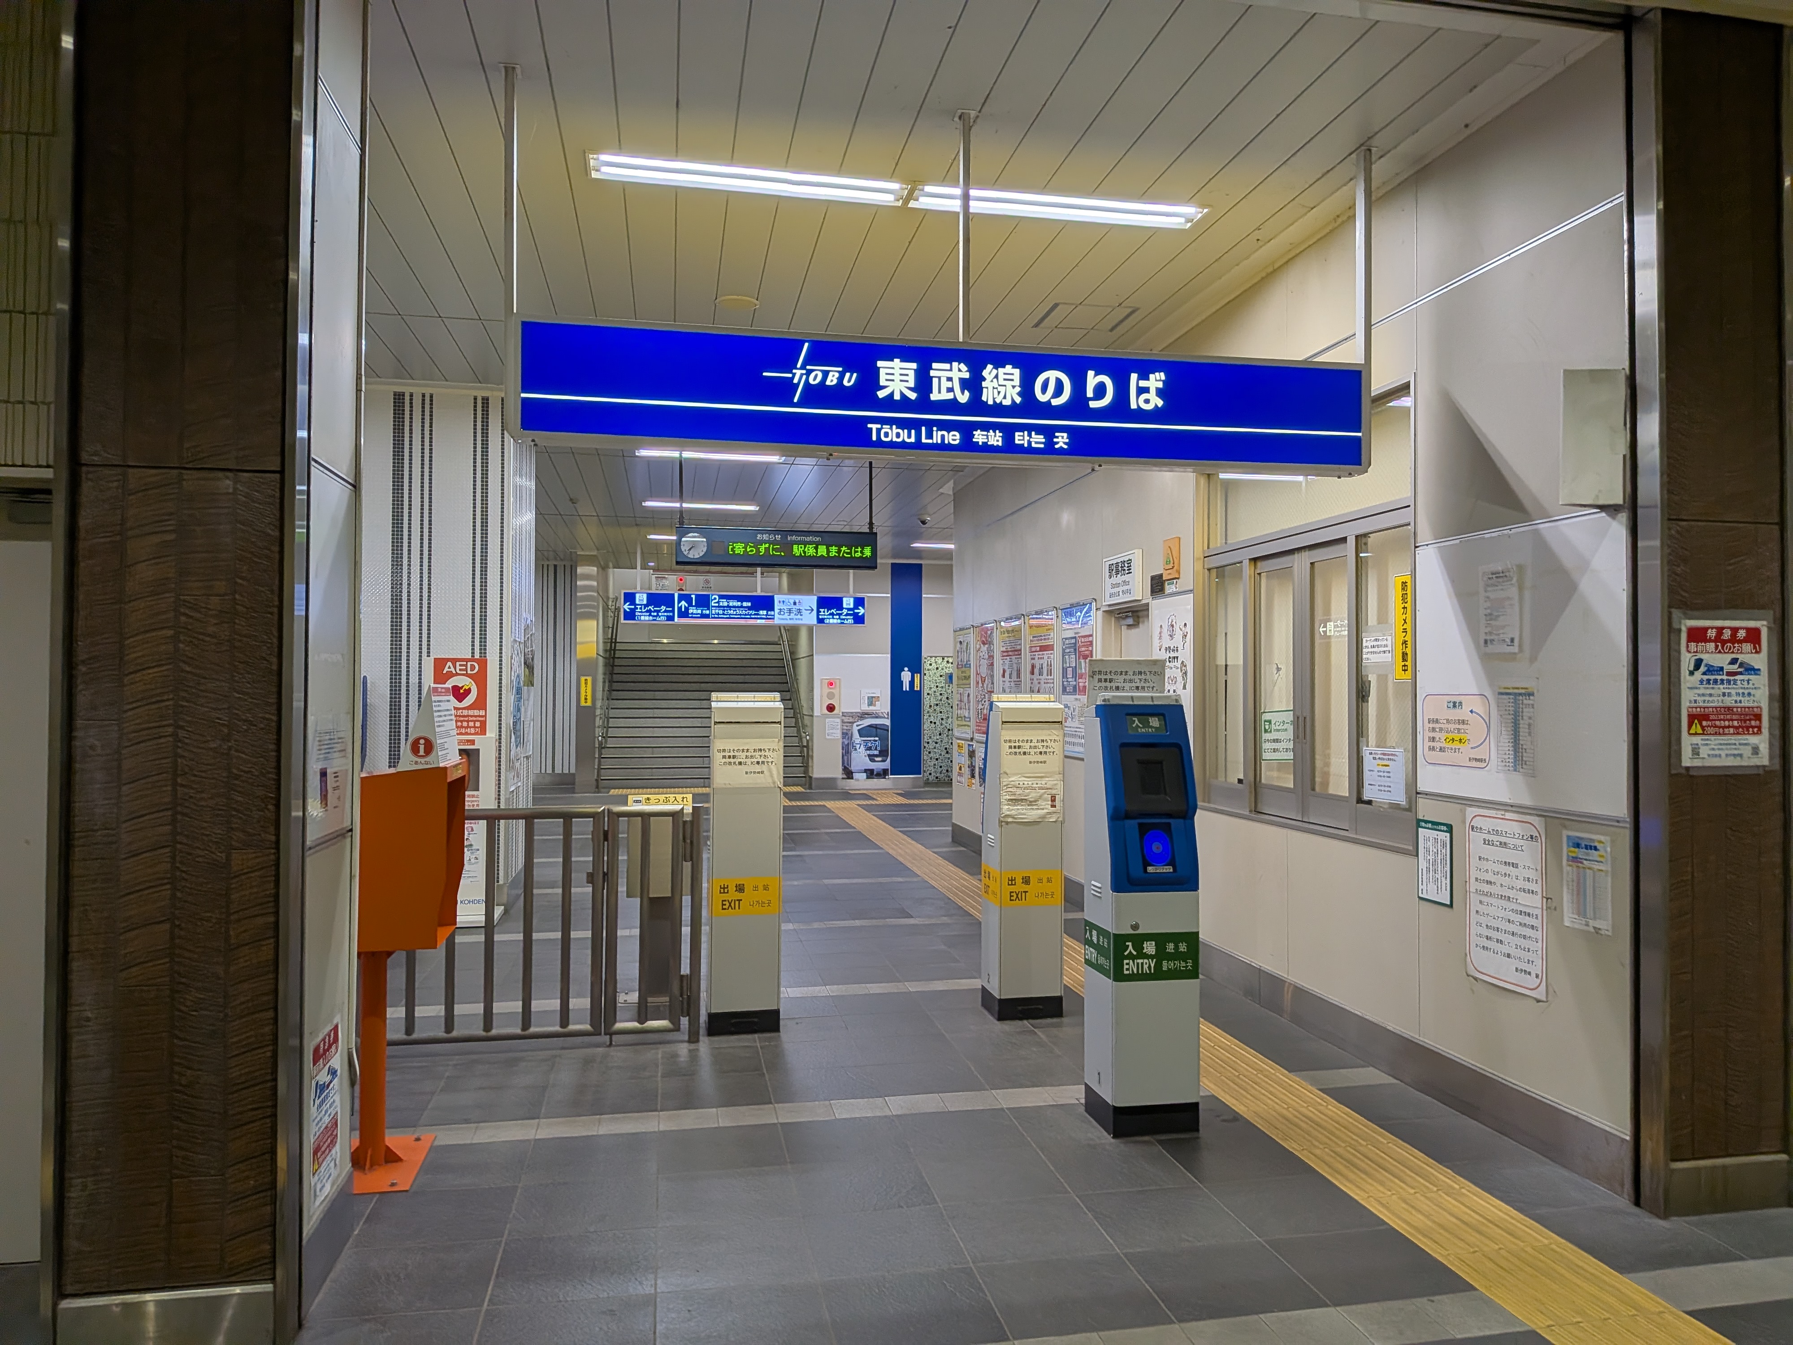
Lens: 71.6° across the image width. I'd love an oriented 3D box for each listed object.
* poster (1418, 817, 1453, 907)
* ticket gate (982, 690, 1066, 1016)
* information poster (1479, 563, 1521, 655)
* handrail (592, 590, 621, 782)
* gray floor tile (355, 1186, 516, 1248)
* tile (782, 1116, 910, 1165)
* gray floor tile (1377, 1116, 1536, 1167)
[{"bbox_3d":[2.043,0.724,4.731,0.010,0.311,0.211,0,-1,-10],"label":"poster"},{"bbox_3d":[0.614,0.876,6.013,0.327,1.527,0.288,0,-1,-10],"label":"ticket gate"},{"bbox_3d":[2.117,-0.226,4.369,0.010,0.306,0.202,0,-1,-10],"label":"information poster"},{"bbox_3d":[-4.942,0.176,21.455,0.200,3.366,4.900,0,-1,-10],"label":"handrail"},{"bbox_3d":[-1.322,1.585,3.610,0.407,0.015,0.394,0,-1,-11],"label":"gray floor tile"},{"bbox_3d":[-0.177,1.595,4.219,0.408,0.012,0.397,0,-1,-10],"label":"tile"},{"bbox_3d":[1.888,1.593,4.218,0.355,0.015,0.400,0,-1,-11],"label":"gray floor tile"}]

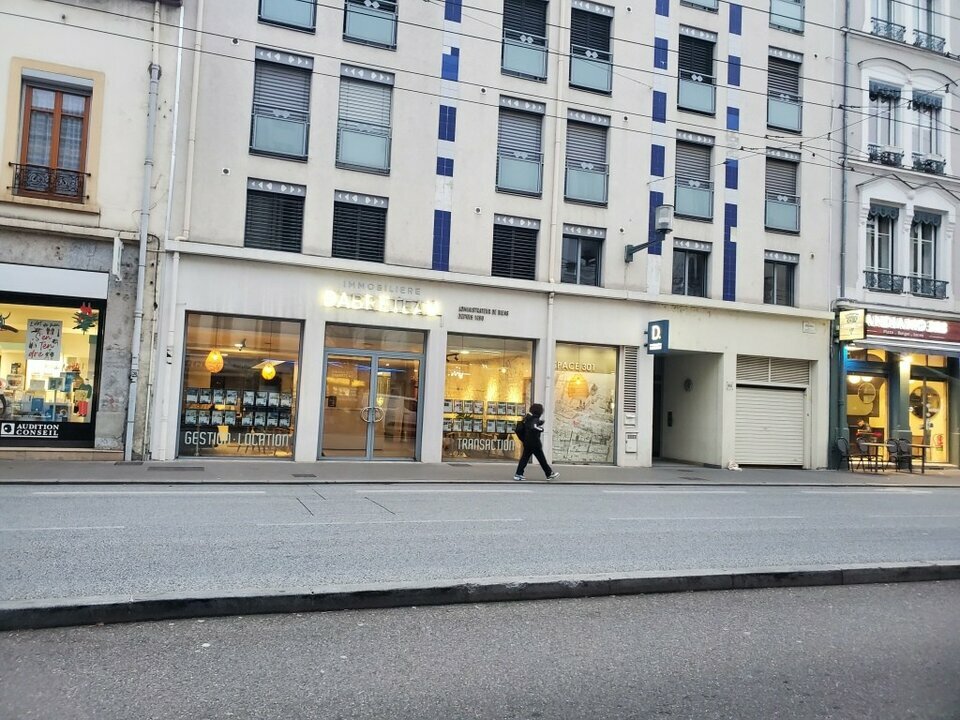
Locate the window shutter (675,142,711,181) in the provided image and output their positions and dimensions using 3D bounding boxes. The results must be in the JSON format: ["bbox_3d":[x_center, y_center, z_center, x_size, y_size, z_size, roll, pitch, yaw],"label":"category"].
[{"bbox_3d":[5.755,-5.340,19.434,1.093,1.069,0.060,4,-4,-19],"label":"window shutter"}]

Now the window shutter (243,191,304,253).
[{"bbox_3d":[-4.549,-3.057,16.005,1.210,1.259,0.060,4,-4,-19],"label":"window shutter"}]

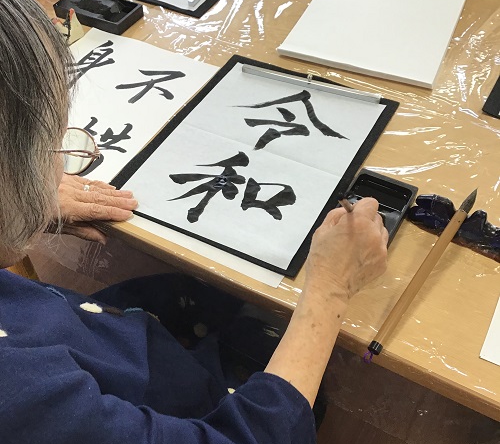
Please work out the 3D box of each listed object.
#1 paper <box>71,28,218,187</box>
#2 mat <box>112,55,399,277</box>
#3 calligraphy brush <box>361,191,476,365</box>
[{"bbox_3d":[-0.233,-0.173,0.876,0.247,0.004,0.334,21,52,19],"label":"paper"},{"bbox_3d":[0.011,-0.099,0.802,0.243,0.004,0.334,21,52,19],"label":"mat"},{"bbox_3d":[0.193,0.049,0.648,0.015,0.015,0.268,28,59,23],"label":"calligraphy brush"}]

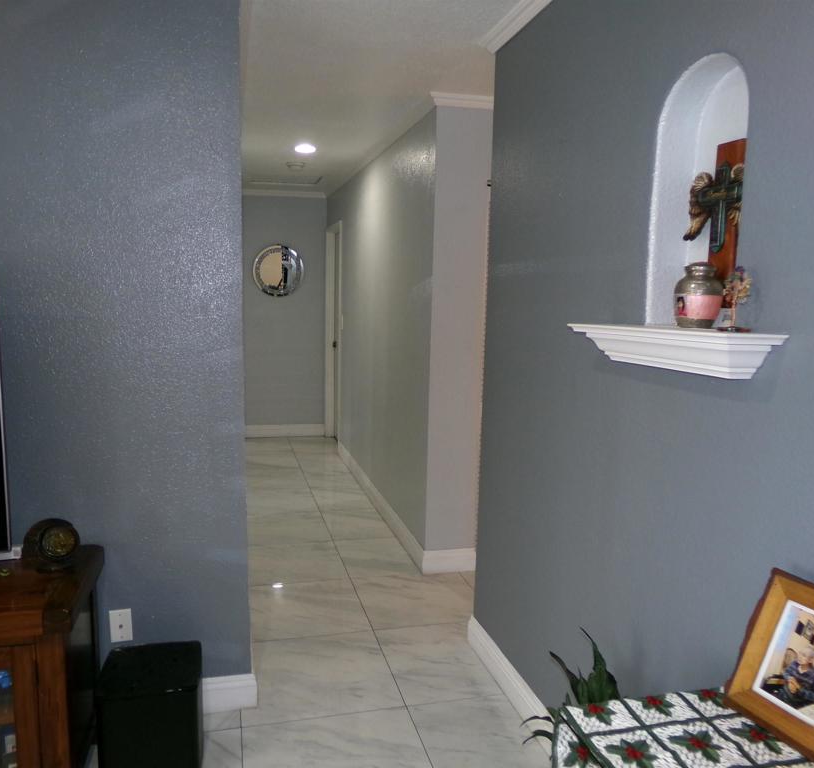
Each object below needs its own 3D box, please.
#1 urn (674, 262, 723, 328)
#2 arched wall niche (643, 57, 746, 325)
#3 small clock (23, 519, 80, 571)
[{"bbox_3d":[0.668,-0.200,1.625,0.107,0.145,0.107,-1,8,-15],"label":"urn"},{"bbox_3d":[0.709,-0.430,1.639,0.110,0.600,0.320,-1,8,-15],"label":"arched wall niche"},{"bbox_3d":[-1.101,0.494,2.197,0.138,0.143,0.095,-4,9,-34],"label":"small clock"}]

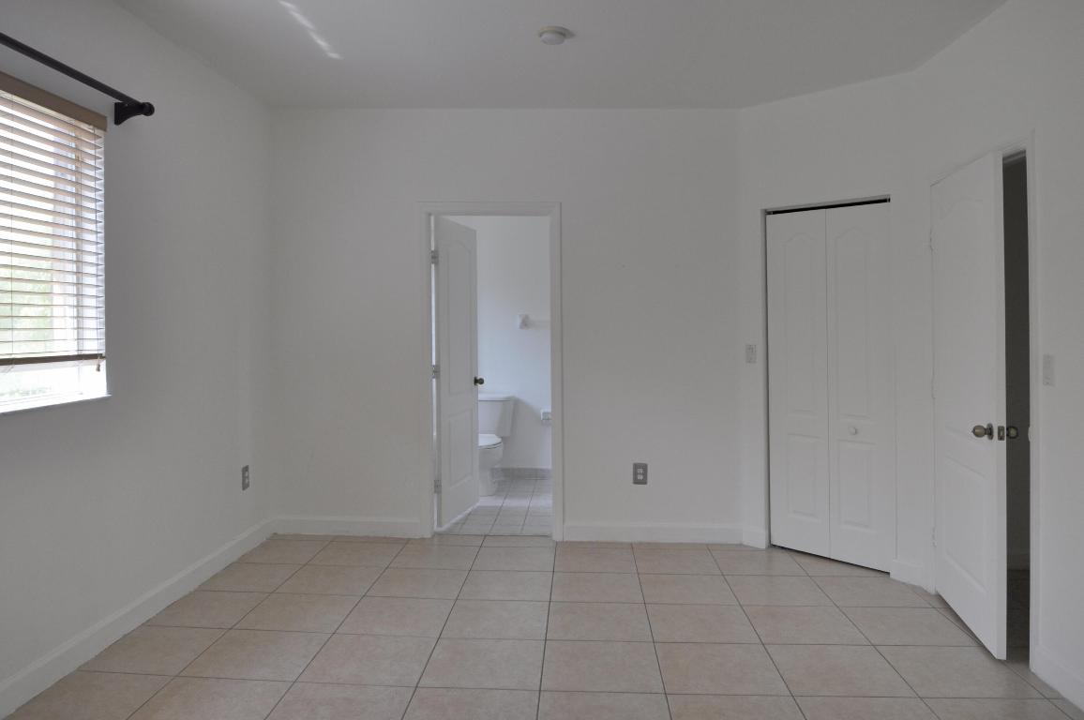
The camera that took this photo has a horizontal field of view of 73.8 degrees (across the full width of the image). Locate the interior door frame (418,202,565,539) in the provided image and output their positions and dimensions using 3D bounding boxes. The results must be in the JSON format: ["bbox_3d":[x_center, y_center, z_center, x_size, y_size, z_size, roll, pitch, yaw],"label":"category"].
[{"bbox_3d":[-0.323,0.076,4.665,0.925,2.155,0.140,0,1,3],"label":"interior door frame"}]

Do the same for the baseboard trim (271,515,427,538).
[{"bbox_3d":[-1.278,1.081,4.684,0.975,0.130,0.020,0,1,3],"label":"baseboard trim"}]

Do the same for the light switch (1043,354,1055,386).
[{"bbox_3d":[1.920,0.040,2.742,0.012,0.119,0.075,0,1,3],"label":"light switch"}]

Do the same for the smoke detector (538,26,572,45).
[{"bbox_3d":[0.051,-1.540,3.439,0.138,0.045,0.138,0,1,3],"label":"smoke detector"}]

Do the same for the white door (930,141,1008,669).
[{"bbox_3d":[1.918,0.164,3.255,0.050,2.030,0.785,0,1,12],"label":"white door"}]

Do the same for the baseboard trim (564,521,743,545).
[{"bbox_3d":[0.701,1.091,4.565,1.125,0.130,0.020,0,1,3],"label":"baseboard trim"}]

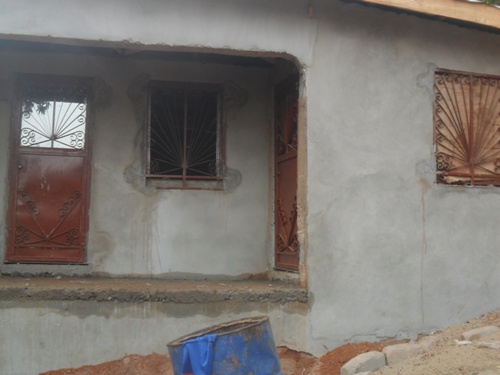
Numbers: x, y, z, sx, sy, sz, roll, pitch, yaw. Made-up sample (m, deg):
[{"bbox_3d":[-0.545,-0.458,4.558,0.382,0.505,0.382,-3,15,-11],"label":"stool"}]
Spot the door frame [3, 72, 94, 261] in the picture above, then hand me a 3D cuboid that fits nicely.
[{"bbox_3d":[-2.212,-0.212,7.070,0.880,2.100,0.100,2,-6,-9],"label":"door frame"}]

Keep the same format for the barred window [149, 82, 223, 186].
[{"bbox_3d":[-0.740,-0.605,7.360,0.890,1.220,0.080,2,-6,-9],"label":"barred window"}]

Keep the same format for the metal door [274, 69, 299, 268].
[{"bbox_3d":[0.420,-0.174,6.860,0.080,2.100,0.870,3,-6,-18],"label":"metal door"}]

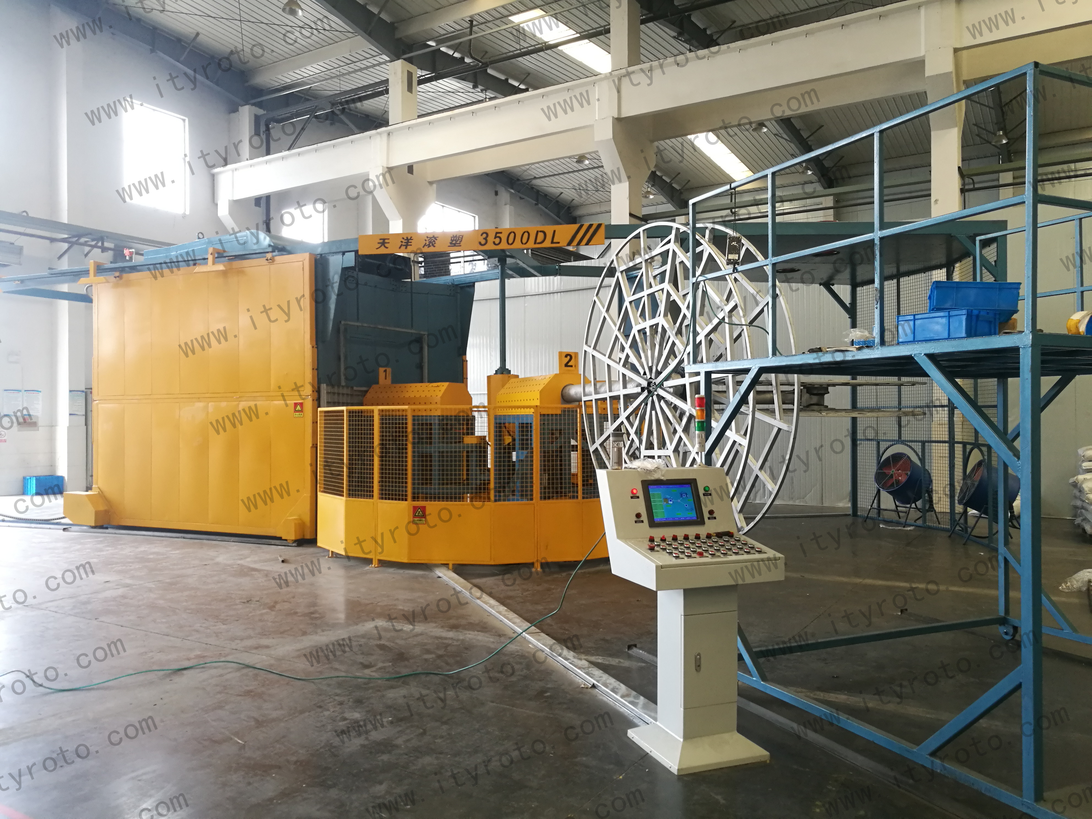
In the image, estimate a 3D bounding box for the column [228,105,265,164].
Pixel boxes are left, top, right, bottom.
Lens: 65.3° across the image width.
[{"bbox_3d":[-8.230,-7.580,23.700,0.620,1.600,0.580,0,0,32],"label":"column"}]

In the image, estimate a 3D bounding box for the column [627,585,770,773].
[{"bbox_3d":[0.714,1.199,4.046,0.470,0.820,0.480,0,0,-20],"label":"column"}]

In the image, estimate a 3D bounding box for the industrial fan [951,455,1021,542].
[{"bbox_3d":[5.525,1.069,10.610,0.790,1.160,0.740,0,0,9],"label":"industrial fan"}]

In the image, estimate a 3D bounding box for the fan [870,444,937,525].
[{"bbox_3d":[5.210,1.081,12.460,0.790,1.160,0.740,0,0,-29],"label":"fan"}]

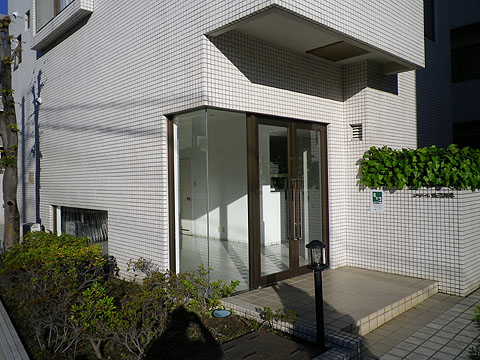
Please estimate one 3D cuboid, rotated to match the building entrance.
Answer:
[{"bbox_3d":[0.215,0.283,5.113,2.210,2.100,0.710,-2,1,-44],"label":"building entrance"}]

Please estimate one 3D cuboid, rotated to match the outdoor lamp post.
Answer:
[{"bbox_3d":[0.668,0.989,3.320,0.170,0.930,0.170,-1,1,0],"label":"outdoor lamp post"}]

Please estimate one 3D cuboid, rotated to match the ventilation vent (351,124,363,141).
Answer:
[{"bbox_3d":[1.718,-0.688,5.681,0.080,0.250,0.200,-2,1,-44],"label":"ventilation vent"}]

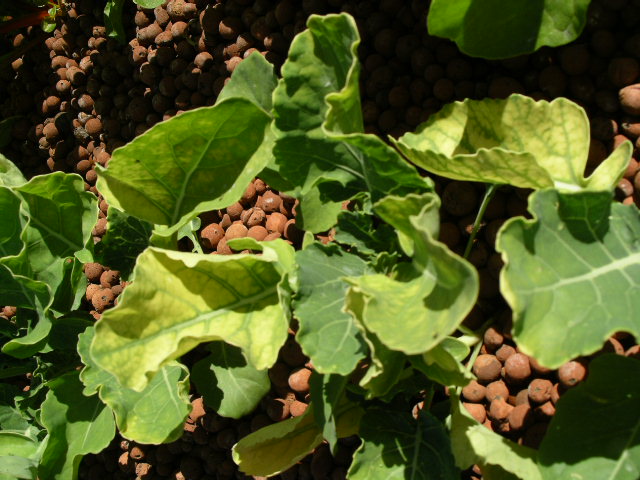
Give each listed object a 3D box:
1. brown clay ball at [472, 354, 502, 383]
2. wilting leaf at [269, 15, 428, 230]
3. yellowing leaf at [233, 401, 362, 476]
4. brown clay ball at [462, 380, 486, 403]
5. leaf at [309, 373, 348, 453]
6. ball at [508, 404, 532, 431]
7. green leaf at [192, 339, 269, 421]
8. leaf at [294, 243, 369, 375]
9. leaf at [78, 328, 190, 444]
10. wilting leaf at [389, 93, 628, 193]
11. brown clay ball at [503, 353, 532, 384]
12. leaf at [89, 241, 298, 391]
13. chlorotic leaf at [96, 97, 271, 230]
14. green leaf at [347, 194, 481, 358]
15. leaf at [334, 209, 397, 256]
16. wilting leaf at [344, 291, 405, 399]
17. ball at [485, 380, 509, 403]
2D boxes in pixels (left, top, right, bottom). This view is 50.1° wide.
[{"bbox_3d":[0.111,0.084,0.450,0.018,0.018,0.018,0,58,0],"label":"brown clay ball"},{"bbox_3d":[0.016,-0.066,0.385,0.082,0.040,0.110,-6,101,7],"label":"wilting leaf"},{"bbox_3d":[-0.012,0.119,0.410,0.078,0.022,0.034,-22,60,-13],"label":"yellowing leaf"},{"bbox_3d":[0.102,0.100,0.452,0.015,0.015,0.015,0,58,0],"label":"brown clay ball"},{"bbox_3d":[0.005,0.102,0.405,0.024,0.032,0.038,0,58,0],"label":"leaf"},{"bbox_3d":[0.113,0.100,0.385,0.014,0.014,0.014,-2,86,31],"label":"ball"},{"bbox_3d":[-0.061,0.094,0.475,0.050,0.018,0.058,-18,86,13],"label":"green leaf"},{"bbox_3d":[0.009,0.041,0.405,0.048,0.020,0.072,9,92,11],"label":"leaf"},{"bbox_3d":[-0.131,0.102,0.488,0.073,0.024,0.075,-21,86,11],"label":"leaf"},{"bbox_3d":[0.094,-0.047,0.335,0.108,0.036,0.042,4,41,4],"label":"wilting leaf"},{"bbox_3d":[0.131,0.084,0.450,0.018,0.017,0.018,0,58,0],"label":"brown clay ball"},{"bbox_3d":[-0.075,0.045,0.410,0.115,0.040,0.070,-13,59,-8],"label":"leaf"},{"bbox_3d":[-0.085,-0.046,0.430,0.098,0.105,0.035,12,35,-9],"label":"chlorotic leaf"},{"bbox_3d":[0.052,0.021,0.415,0.076,0.050,0.088,0,58,0],"label":"green leaf"},{"bbox_3d":[0.029,-0.005,0.455,0.039,0.022,0.027,0,58,0],"label":"leaf"},{"bbox_3d":[0.033,0.060,0.400,0.034,0.026,0.058,0,96,11],"label":"wilting leaf"},{"bbox_3d":[0.100,0.086,0.388,0.013,0.013,0.013,-2,86,31],"label":"ball"}]

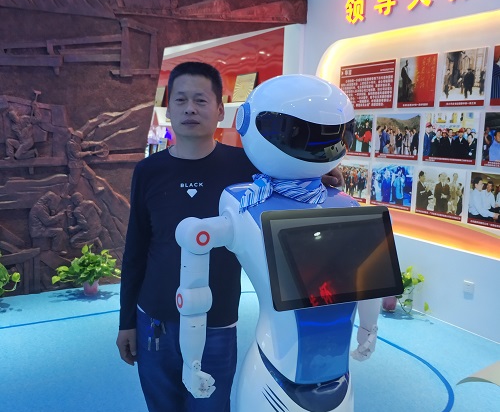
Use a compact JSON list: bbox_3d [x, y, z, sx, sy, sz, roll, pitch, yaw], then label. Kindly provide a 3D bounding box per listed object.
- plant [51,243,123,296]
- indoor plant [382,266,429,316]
[{"bbox_3d":[-1.399,0.541,4.482,0.570,0.440,0.450,-3,9,-30],"label":"plant"},{"bbox_3d":[1.209,0.663,4.298,0.500,0.410,0.460,-3,9,-30],"label":"indoor plant"}]

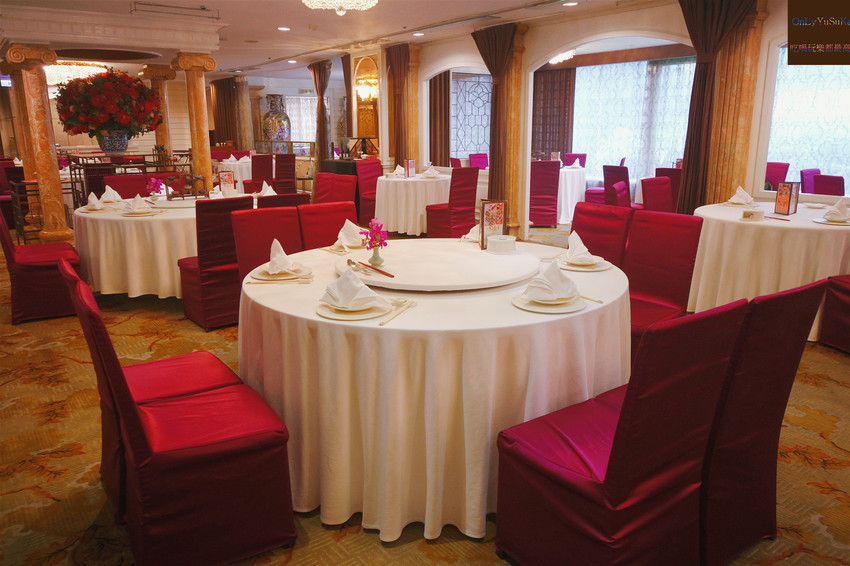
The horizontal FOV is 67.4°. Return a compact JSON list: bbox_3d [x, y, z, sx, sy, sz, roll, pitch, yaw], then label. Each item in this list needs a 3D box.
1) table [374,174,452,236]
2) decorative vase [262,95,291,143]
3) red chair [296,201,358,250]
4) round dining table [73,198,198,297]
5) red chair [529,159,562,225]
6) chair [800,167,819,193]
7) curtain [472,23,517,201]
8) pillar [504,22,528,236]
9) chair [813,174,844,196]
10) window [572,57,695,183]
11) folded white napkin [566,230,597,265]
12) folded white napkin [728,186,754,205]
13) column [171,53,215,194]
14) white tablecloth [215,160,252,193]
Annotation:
[{"bbox_3d":[-0.115,-1.054,8.654,1.180,0.770,1.180,-1,14,0],"label":"table"},{"bbox_3d":[-3.360,-3.564,14.456,0.620,1.420,0.620,-4,15,-14],"label":"decorative vase"},{"bbox_3d":[-0.487,0.013,4.086,0.430,0.990,0.540,-10,16,-33],"label":"red chair"},{"bbox_3d":[-2.194,-0.403,5.993,1.905,0.666,1.905,-6,14,-20],"label":"round dining table"},{"bbox_3d":[1.826,-1.344,9.617,0.430,0.990,0.540,2,14,12],"label":"red chair"},{"bbox_3d":[4.227,-0.691,6.688,0.448,0.959,0.538,-12,17,-38],"label":"chair"},{"bbox_3d":[0.848,-1.738,7.812,0.600,2.620,0.200,11,18,41],"label":"curtain"},{"bbox_3d":[1.129,-1.895,8.265,0.307,2.634,0.461,-10,17,-35],"label":"pillar"},{"bbox_3d":[4.113,-0.617,6.367,0.520,0.945,0.440,-6,15,-21],"label":"chair"},{"bbox_3d":[3.285,-2.507,10.002,2.100,1.850,0.100,13,19,43],"label":"window"},{"bbox_3d":[0.753,-0.167,3.085,0.150,0.150,0.190,-1,14,0],"label":"folded white napkin"},{"bbox_3d":[2.661,-0.751,5.347,0.184,0.138,0.133,-6,15,-21],"label":"folded white napkin"},{"bbox_3d":[-3.453,-2.199,9.897,0.512,2.573,0.512,-10,17,-35],"label":"column"},{"bbox_3d":[-3.974,-2.316,14.347,1.650,0.740,1.650,-1,14,0],"label":"white tablecloth"}]

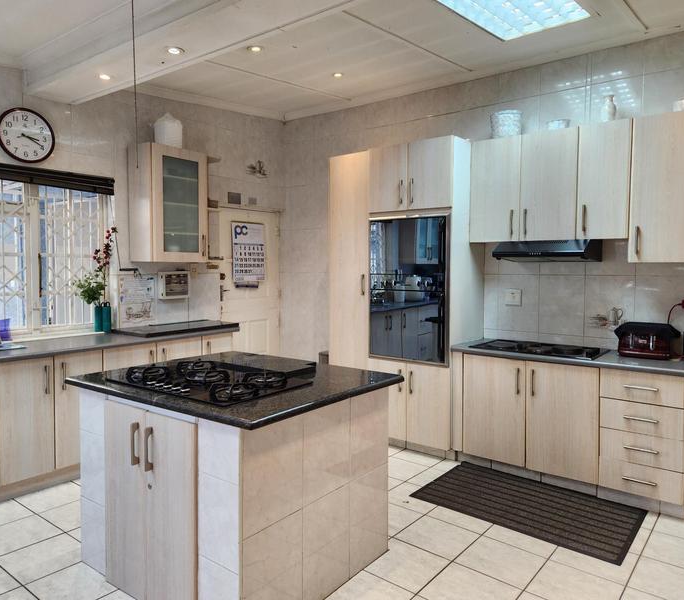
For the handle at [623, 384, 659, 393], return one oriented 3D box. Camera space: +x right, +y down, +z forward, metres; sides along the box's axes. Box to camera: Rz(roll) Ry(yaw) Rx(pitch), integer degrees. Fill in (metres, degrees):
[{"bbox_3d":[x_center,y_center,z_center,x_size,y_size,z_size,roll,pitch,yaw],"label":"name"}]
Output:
[{"bbox_3d":[1.794,0.528,3.186,0.187,0.014,0.032,3,3,38],"label":"handle"}]

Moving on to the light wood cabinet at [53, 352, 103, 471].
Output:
[{"bbox_3d":[-1.965,0.716,3.713,0.564,0.735,0.320,3,4,39],"label":"light wood cabinet"}]

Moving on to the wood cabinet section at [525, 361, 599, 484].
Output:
[{"bbox_3d":[1.609,0.783,3.716,0.460,0.740,0.550,3,3,38],"label":"wood cabinet section"}]

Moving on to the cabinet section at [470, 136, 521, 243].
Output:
[{"bbox_3d":[1.210,-0.811,4.019,0.375,0.752,0.262,2,3,39],"label":"cabinet section"}]

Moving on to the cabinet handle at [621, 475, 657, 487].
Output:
[{"bbox_3d":[1.795,1.094,3.205,0.183,0.014,0.032,3,3,38],"label":"cabinet handle"}]

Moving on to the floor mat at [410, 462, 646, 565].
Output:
[{"bbox_3d":[1.124,1.245,3.264,1.218,0.010,0.763,3,4,39],"label":"floor mat"}]

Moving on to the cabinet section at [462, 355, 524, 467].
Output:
[{"bbox_3d":[1.248,0.766,4.000,0.461,0.740,0.550,3,3,38],"label":"cabinet section"}]

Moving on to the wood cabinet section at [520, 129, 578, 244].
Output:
[{"bbox_3d":[1.555,-0.804,3.889,0.389,0.763,0.320,3,3,38],"label":"wood cabinet section"}]

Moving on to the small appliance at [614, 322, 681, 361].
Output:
[{"bbox_3d":[2.018,0.264,3.514,0.336,0.215,0.263,3,4,39],"label":"small appliance"}]

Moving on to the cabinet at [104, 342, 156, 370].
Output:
[{"bbox_3d":[-1.719,0.707,3.978,0.502,0.734,0.409,2,3,39],"label":"cabinet"}]

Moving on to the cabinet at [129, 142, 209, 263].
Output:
[{"bbox_3d":[-1.455,-0.781,4.505,0.333,0.931,0.535,3,4,39],"label":"cabinet"}]

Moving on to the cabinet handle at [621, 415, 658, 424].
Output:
[{"bbox_3d":[1.729,0.697,3.085,0.183,0.014,0.040,2,3,39],"label":"cabinet handle"}]

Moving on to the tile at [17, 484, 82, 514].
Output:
[{"bbox_3d":[-1.780,1.227,3.293,0.345,0.010,0.345,3,3,38],"label":"tile"}]

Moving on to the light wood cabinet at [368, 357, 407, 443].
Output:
[{"bbox_3d":[0.531,0.771,4.439,0.362,0.622,0.564,2,3,39],"label":"light wood cabinet"}]

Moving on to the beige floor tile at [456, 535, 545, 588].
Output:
[{"bbox_3d":[0.789,1.291,2.627,0.345,0.010,0.345,3,3,38],"label":"beige floor tile"}]

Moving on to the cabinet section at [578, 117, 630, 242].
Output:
[{"bbox_3d":[1.819,-0.788,3.620,0.315,0.759,0.308,3,4,39],"label":"cabinet section"}]

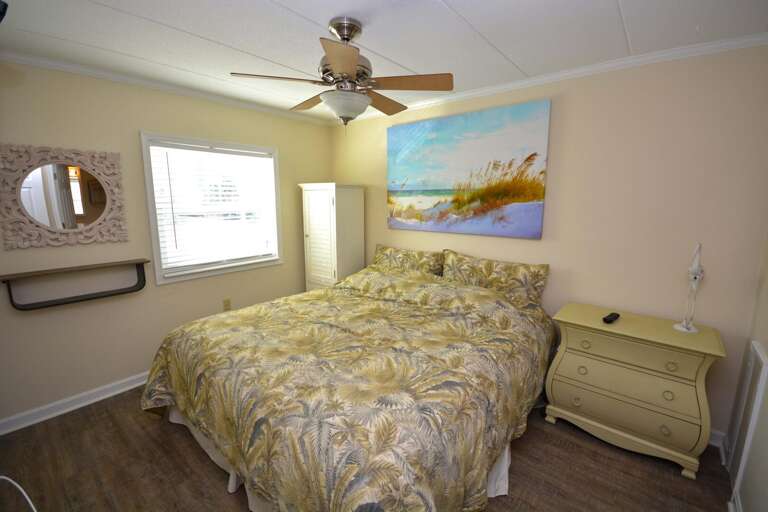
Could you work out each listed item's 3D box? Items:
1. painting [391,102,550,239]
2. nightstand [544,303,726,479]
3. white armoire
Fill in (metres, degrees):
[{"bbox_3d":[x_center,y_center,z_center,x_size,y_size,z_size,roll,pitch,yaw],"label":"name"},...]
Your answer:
[{"bbox_3d":[0.622,-0.713,2.883,1.513,1.028,0.041,9,14,39],"label":"painting"},{"bbox_3d":[1.525,0.789,2.049,0.787,0.753,0.465,9,14,39],"label":"nightstand"},{"bbox_3d":[-0.563,0.037,3.657,0.615,1.658,0.458,9,14,39],"label":"white armoire"}]

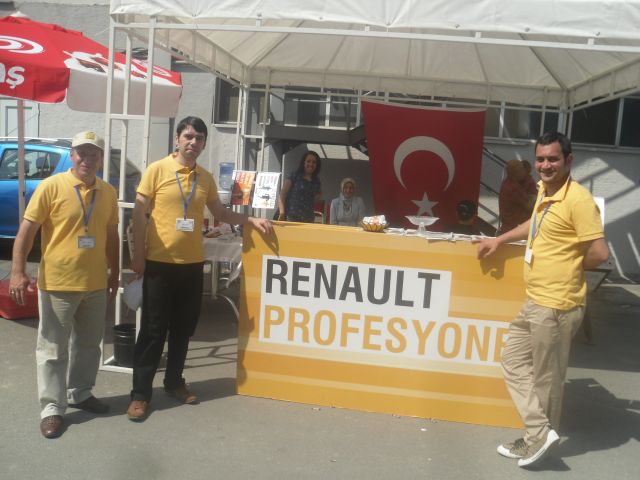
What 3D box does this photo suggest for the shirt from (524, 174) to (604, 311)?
[{"bbox_3d":[1.233,0.013,3.182,0.280,0.670,0.420,1,8,-24],"label":"shirt"}]

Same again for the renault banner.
[{"bbox_3d":[0.504,0.538,4.019,2.030,1.140,0.070,5,7,7],"label":"renault banner"}]

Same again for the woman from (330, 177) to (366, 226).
[{"bbox_3d":[0.277,0.011,7.079,0.500,1.360,0.600,4,7,-2],"label":"woman"}]

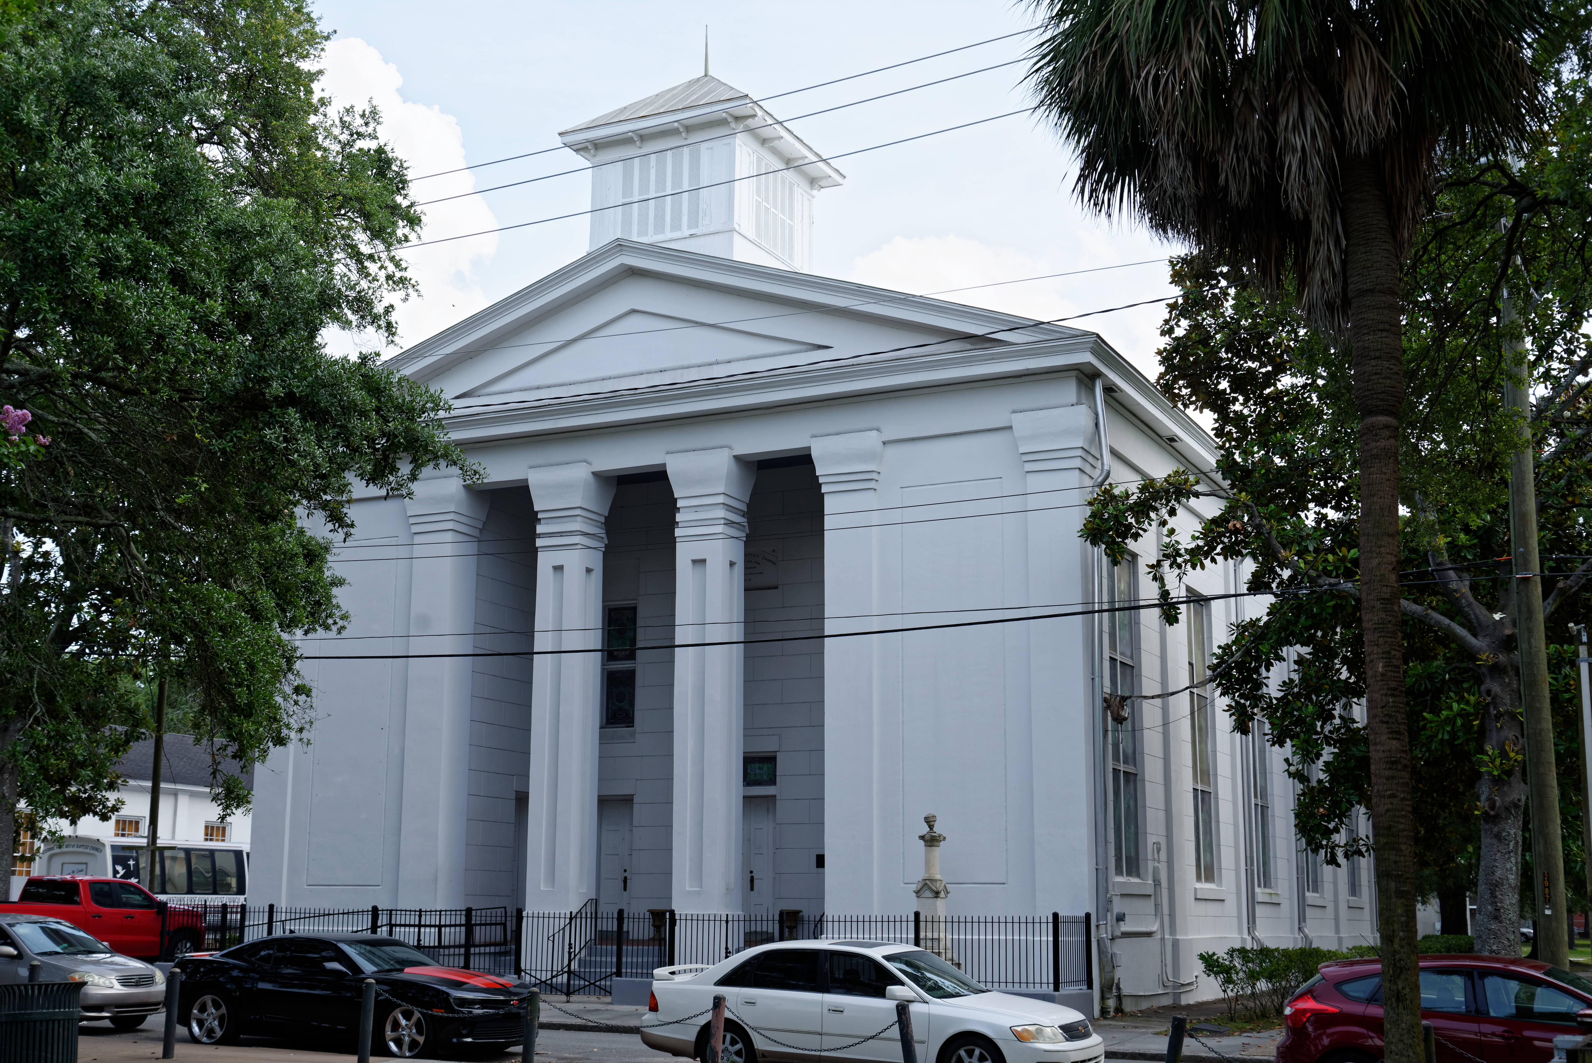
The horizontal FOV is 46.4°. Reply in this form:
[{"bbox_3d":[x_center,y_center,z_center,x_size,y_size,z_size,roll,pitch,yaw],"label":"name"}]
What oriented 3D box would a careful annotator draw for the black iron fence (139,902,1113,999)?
[{"bbox_3d":[-3.970,7.484,33.271,18.680,1.480,1.500,-5,-13,27],"label":"black iron fence"}]

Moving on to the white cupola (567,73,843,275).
[{"bbox_3d":[-1.928,-7.300,39.620,4.460,5.220,4.500,-5,-13,27],"label":"white cupola"}]

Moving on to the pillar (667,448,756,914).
[{"bbox_3d":[-1.636,2.762,34.727,1.380,8.590,1.100,-5,-13,27],"label":"pillar"}]

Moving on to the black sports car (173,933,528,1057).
[{"bbox_3d":[-5.253,5.508,22.179,4.840,1.370,1.920,-5,-13,25],"label":"black sports car"}]

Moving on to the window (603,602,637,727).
[{"bbox_3d":[-3.915,2.931,40.851,0.950,2.750,0.150,-5,-13,27],"label":"window"}]

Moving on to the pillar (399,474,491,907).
[{"bbox_3d":[-7.234,3.231,37.613,1.370,8.610,1.200,-5,-13,27],"label":"pillar"}]

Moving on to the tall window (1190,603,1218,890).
[{"bbox_3d":[8.197,4.237,37.853,0.180,5.770,2.050,-5,-13,27],"label":"tall window"}]

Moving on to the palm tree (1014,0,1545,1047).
[{"bbox_3d":[4.246,-0.567,14.922,4.300,10.700,4.200,-3,-12,16],"label":"palm tree"}]

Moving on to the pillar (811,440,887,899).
[{"bbox_3d":[1.070,2.469,33.374,1.400,8.570,1.100,-5,-13,27],"label":"pillar"}]

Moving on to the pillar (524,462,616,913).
[{"bbox_3d":[-4.514,3.018,36.206,1.370,8.670,1.150,-5,-13,27],"label":"pillar"}]

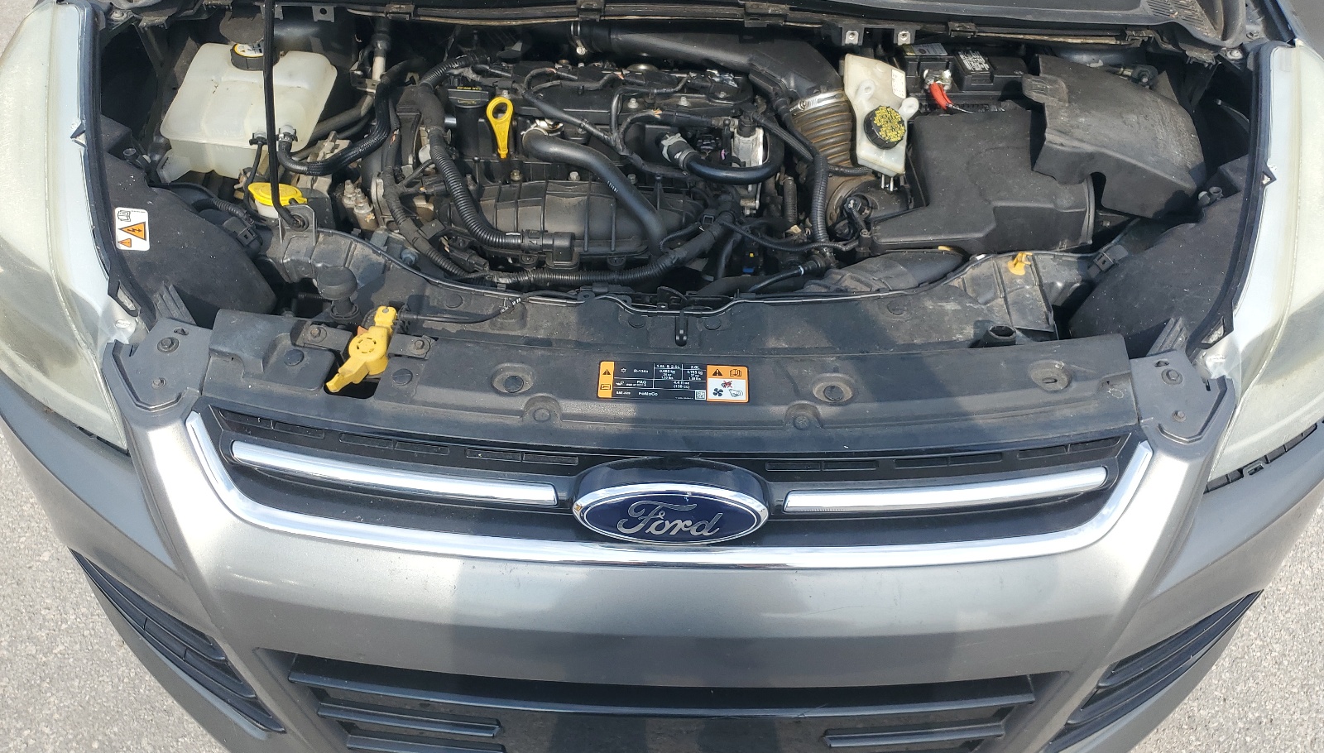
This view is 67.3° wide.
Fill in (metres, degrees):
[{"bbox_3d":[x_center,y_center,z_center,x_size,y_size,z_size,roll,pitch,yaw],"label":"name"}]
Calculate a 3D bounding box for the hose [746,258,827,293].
[{"bbox_3d":[0.159,-0.125,1.258,0.102,0.033,0.031,8,48,5],"label":"hose"}]

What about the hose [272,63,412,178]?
[{"bbox_3d":[-0.424,-0.344,1.330,0.170,0.100,0.150,2,40,-1],"label":"hose"}]

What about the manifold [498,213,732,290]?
[{"bbox_3d":[-0.060,-0.160,1.333,0.301,0.066,0.102,2,48,0],"label":"manifold"}]

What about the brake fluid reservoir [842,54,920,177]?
[{"bbox_3d":[0.282,-0.330,1.310,0.088,0.117,0.133,2,48,0],"label":"brake fluid reservoir"}]

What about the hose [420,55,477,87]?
[{"bbox_3d":[-0.288,-0.412,1.340,0.080,0.032,0.040,-25,47,-29],"label":"hose"}]

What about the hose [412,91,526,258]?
[{"bbox_3d":[-0.248,-0.271,1.306,0.138,0.148,0.133,2,48,0],"label":"hose"}]

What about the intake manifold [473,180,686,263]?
[{"bbox_3d":[-0.107,-0.202,1.300,0.275,0.130,0.160,2,40,-1],"label":"intake manifold"}]

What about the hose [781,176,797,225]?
[{"bbox_3d":[0.182,-0.250,1.417,0.020,0.075,0.022,2,40,-1],"label":"hose"}]

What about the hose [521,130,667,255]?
[{"bbox_3d":[-0.087,-0.227,1.282,0.184,0.143,0.087,2,48,0],"label":"hose"}]

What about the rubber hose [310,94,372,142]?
[{"bbox_3d":[-0.453,-0.366,1.404,0.087,0.046,0.071,2,48,0],"label":"rubber hose"}]

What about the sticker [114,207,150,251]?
[{"bbox_3d":[-0.645,-0.179,1.208,0.042,0.053,0.003,2,0,-12],"label":"sticker"}]

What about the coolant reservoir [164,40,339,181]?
[{"bbox_3d":[-0.536,-0.342,1.311,0.186,0.138,0.153,2,48,0],"label":"coolant reservoir"}]

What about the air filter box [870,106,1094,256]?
[{"bbox_3d":[0.425,-0.248,1.351,0.267,0.133,0.204,2,48,0],"label":"air filter box"}]

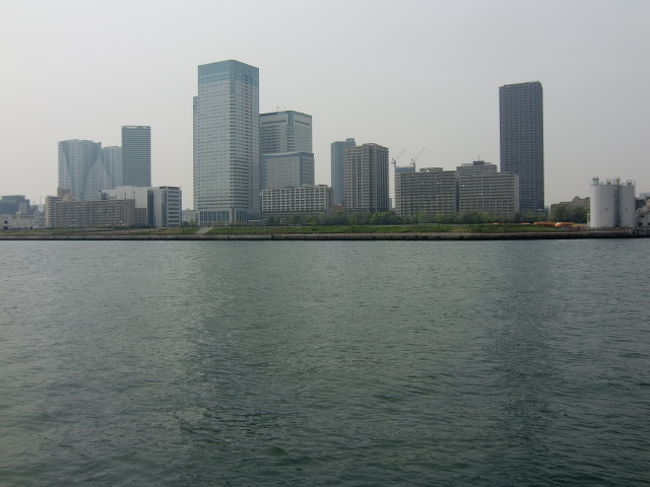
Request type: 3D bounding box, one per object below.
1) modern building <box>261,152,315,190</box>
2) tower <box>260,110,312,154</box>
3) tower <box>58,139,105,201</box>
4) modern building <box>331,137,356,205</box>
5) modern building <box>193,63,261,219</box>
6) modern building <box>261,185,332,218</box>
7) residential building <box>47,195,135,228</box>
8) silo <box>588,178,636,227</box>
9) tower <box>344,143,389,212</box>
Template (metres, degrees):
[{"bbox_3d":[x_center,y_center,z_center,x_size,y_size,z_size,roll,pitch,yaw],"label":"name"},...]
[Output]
[{"bbox_3d":[-45.150,-63.770,764.760,57.050,85.340,32.000,0,2,30],"label":"modern building"},{"bbox_3d":[-56.470,-103.080,901.570,58.320,156.000,49.510,0,2,30],"label":"tower"},{"bbox_3d":[-560.880,-133.800,1456.170,65.000,194.450,65.000,0,2,30],"label":"tower"},{"bbox_3d":[39.700,-130.420,1373.750,38.050,181.280,39.960,0,2,30],"label":"modern building"},{"bbox_3d":[-119.700,-119.230,784.990,55.920,195.010,50.790,0,2,30],"label":"modern building"},{"bbox_3d":[-30.750,-39.730,694.080,81.820,38.730,14.320,0,2,30],"label":"modern building"},{"bbox_3d":[-254.070,-31.390,688.140,130.860,30.550,13.000,0,2,30],"label":"residential building"},{"bbox_3d":[137.270,-18.600,304.630,21.150,23.740,15.000,0,2,24],"label":"silo"},{"bbox_3d":[45.570,-63.220,692.670,33.030,84.260,41.270,0,2,30],"label":"tower"}]

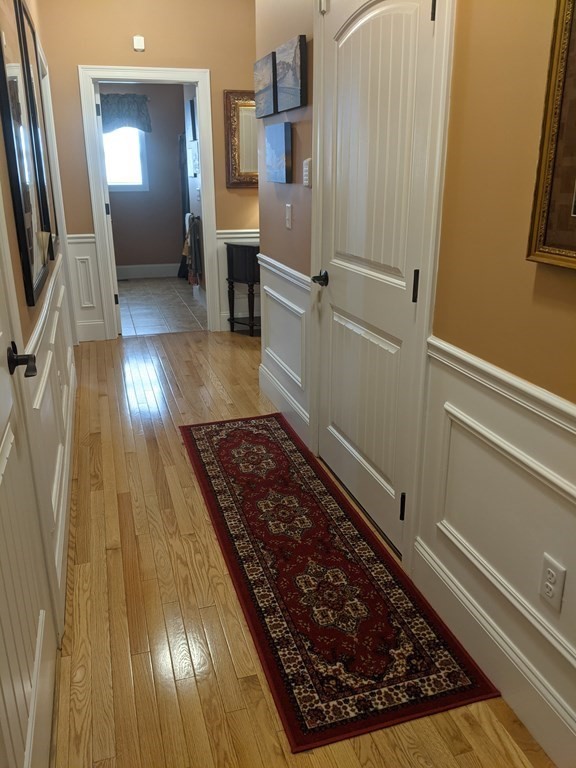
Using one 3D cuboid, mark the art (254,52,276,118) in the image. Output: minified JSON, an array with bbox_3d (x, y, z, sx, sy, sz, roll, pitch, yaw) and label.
[{"bbox_3d":[-0.114,-1.596,3.235,0.034,0.285,0.367,-6,20,-16],"label":"art"}]

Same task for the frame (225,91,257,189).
[{"bbox_3d":[-0.223,-2.045,5.052,0.620,0.750,0.050,-6,20,-16],"label":"frame"}]

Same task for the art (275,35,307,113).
[{"bbox_3d":[0.017,-1.456,2.839,0.034,0.287,0.370,-6,20,-16],"label":"art"}]

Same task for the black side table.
[{"bbox_3d":[-0.199,-0.835,5.303,0.640,0.793,0.310,-6,20,-16],"label":"black side table"}]

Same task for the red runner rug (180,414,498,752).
[{"bbox_3d":[-0.014,0.557,2.542,0.606,0.010,2.140,-6,20,-16],"label":"red runner rug"}]

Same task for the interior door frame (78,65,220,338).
[{"bbox_3d":[-1.115,-1.454,5.044,0.996,2.137,0.130,-6,20,-16],"label":"interior door frame"}]

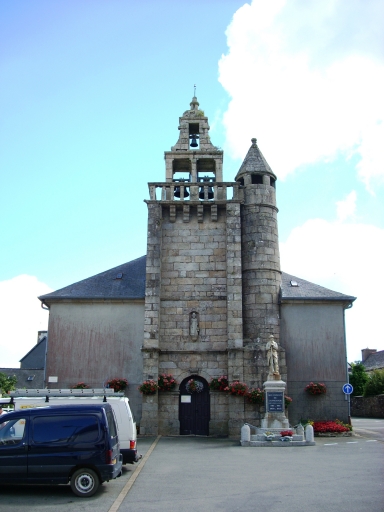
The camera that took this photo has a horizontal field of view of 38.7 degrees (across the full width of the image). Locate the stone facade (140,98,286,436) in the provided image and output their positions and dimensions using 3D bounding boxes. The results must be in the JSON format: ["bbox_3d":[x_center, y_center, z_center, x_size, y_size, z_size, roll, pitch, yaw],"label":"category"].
[{"bbox_3d":[1.033,-0.052,29.041,6.676,18.043,4.000,0,-14,0],"label":"stone facade"}]

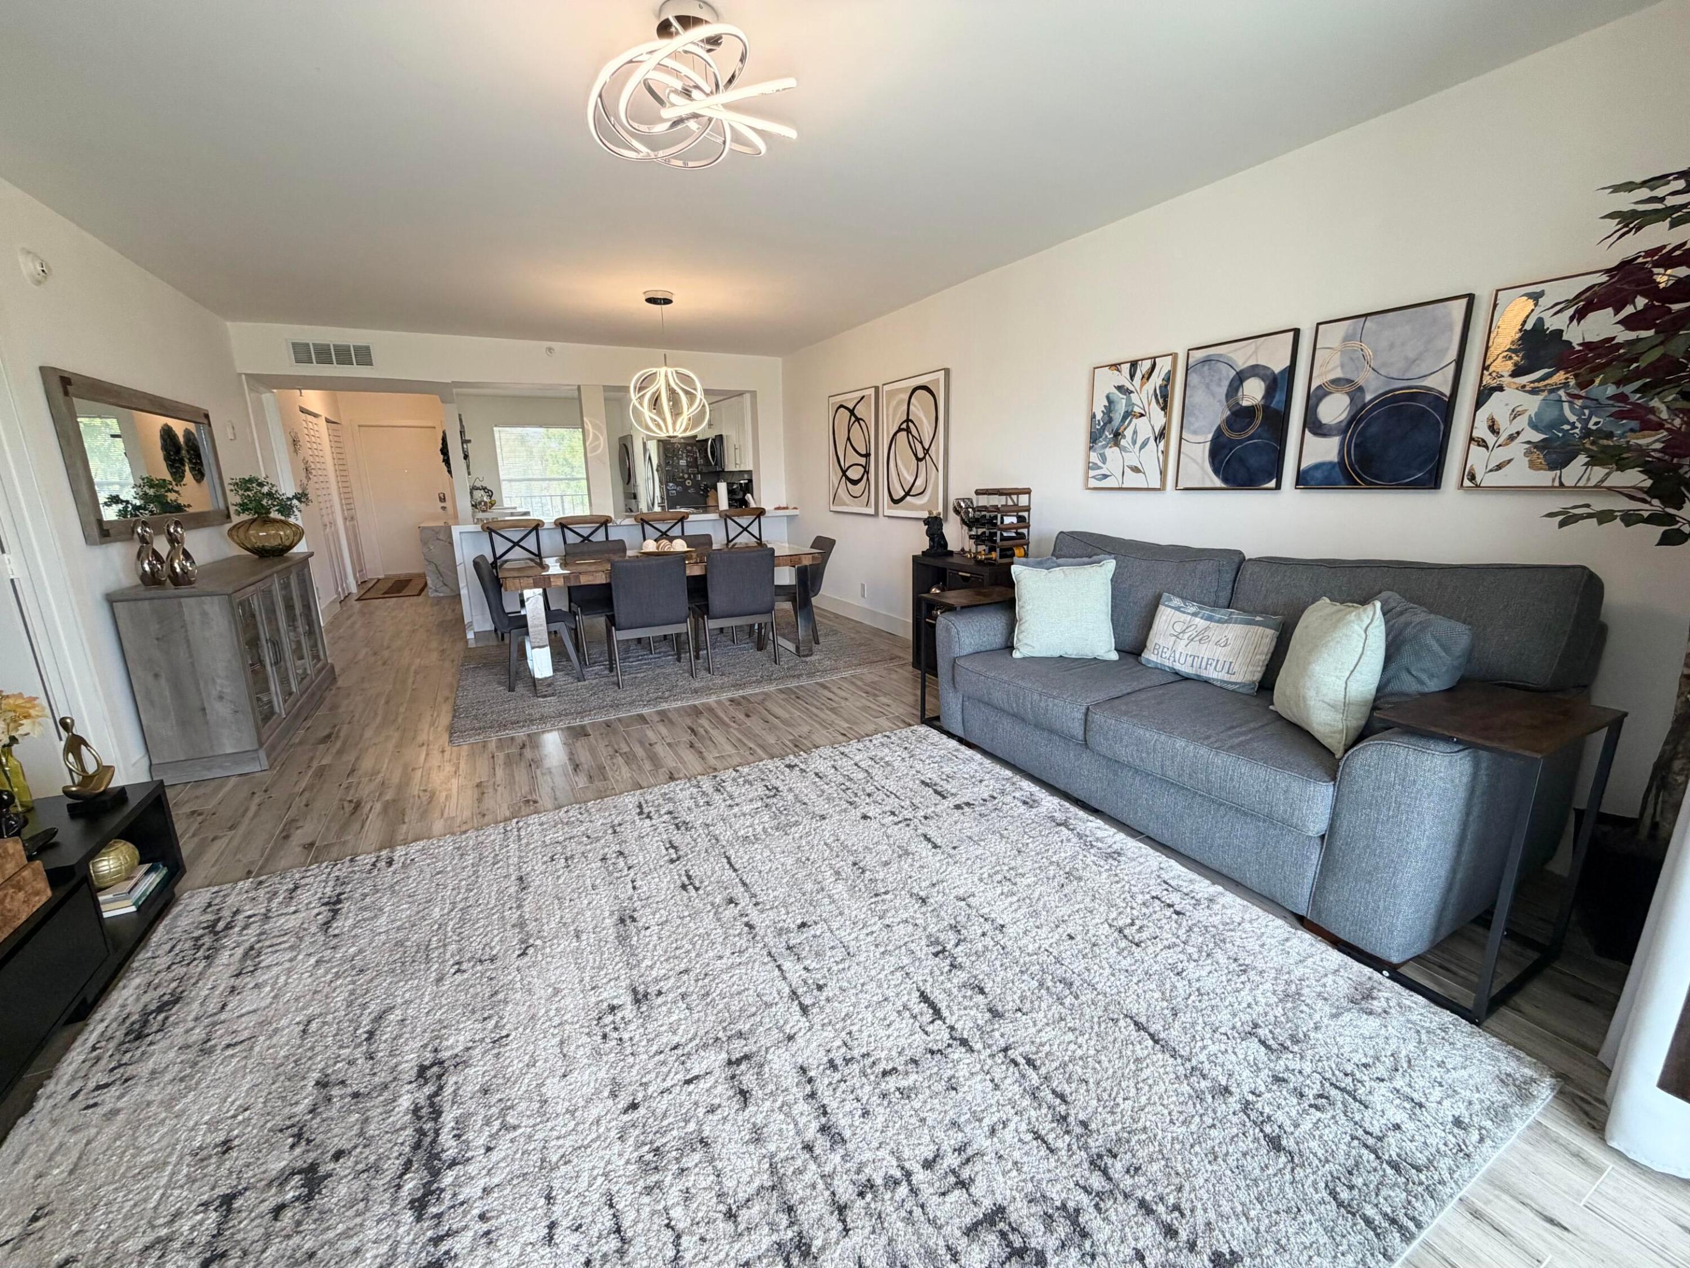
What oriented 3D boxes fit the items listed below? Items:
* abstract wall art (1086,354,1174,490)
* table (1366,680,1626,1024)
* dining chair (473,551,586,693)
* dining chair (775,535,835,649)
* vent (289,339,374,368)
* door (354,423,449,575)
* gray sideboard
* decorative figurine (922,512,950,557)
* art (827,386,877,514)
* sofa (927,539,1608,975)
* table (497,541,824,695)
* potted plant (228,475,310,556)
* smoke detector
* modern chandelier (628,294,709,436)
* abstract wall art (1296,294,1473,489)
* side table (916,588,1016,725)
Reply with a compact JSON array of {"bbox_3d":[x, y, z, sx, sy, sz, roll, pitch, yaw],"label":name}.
[{"bbox_3d":[1.394,-1.016,3.354,0.035,0.607,0.458,-8,15,-27],"label":"abstract wall art"},{"bbox_3d":[1.665,0.528,1.811,0.540,0.670,0.335,-8,15,-26],"label":"table"},{"bbox_3d":[-2.038,-0.113,4.418,0.550,0.850,0.460,-8,15,-26],"label":"dining chair"},{"bbox_3d":[-0.394,-0.327,5.285,0.550,0.810,0.490,-7,14,-23],"label":"dining chair"},{"bbox_3d":[-3.978,-2.171,5.304,0.545,0.193,0.020,-8,15,-27],"label":"vent"},{"bbox_3d":[-6.109,-1.867,9.610,0.910,2.020,0.060,-8,15,-26],"label":"door"},{"bbox_3d":[-3.234,0.078,3.700,0.400,0.850,1.650,-8,15,-26],"label":"gray sideboard"},{"bbox_3d":[0.604,-0.646,4.402,0.160,0.285,0.125,-8,15,-26],"label":"decorative figurine"},{"bbox_3d":[0.069,-1.528,5.821,0.038,1.000,0.820,-8,15,-27],"label":"art"},{"bbox_3d":[1.333,0.156,2.749,0.880,0.975,2.040,-8,15,-26],"label":"sofa"},{"bbox_3d":[-1.267,-0.175,4.815,2.000,0.755,1.060,-8,15,-26],"label":"table"},{"bbox_3d":[-3.497,-0.719,4.160,0.400,0.500,0.410,-8,15,-27],"label":"potted plant"},{"bbox_3d":[-3.238,-1.468,2.741,0.046,0.130,0.130,-8,15,-27],"label":"smoke detector"},{"bbox_3d":[-1.196,-1.765,4.542,0.520,0.890,0.520,-8,15,-26],"label":"modern chandelier"},{"bbox_3d":[1.853,-0.810,2.395,0.035,0.605,0.457,-8,15,-26],"label":"abstract wall art"},{"bbox_3d":[0.694,0.135,3.543,0.515,0.680,0.315,-8,15,-27],"label":"side table"}]

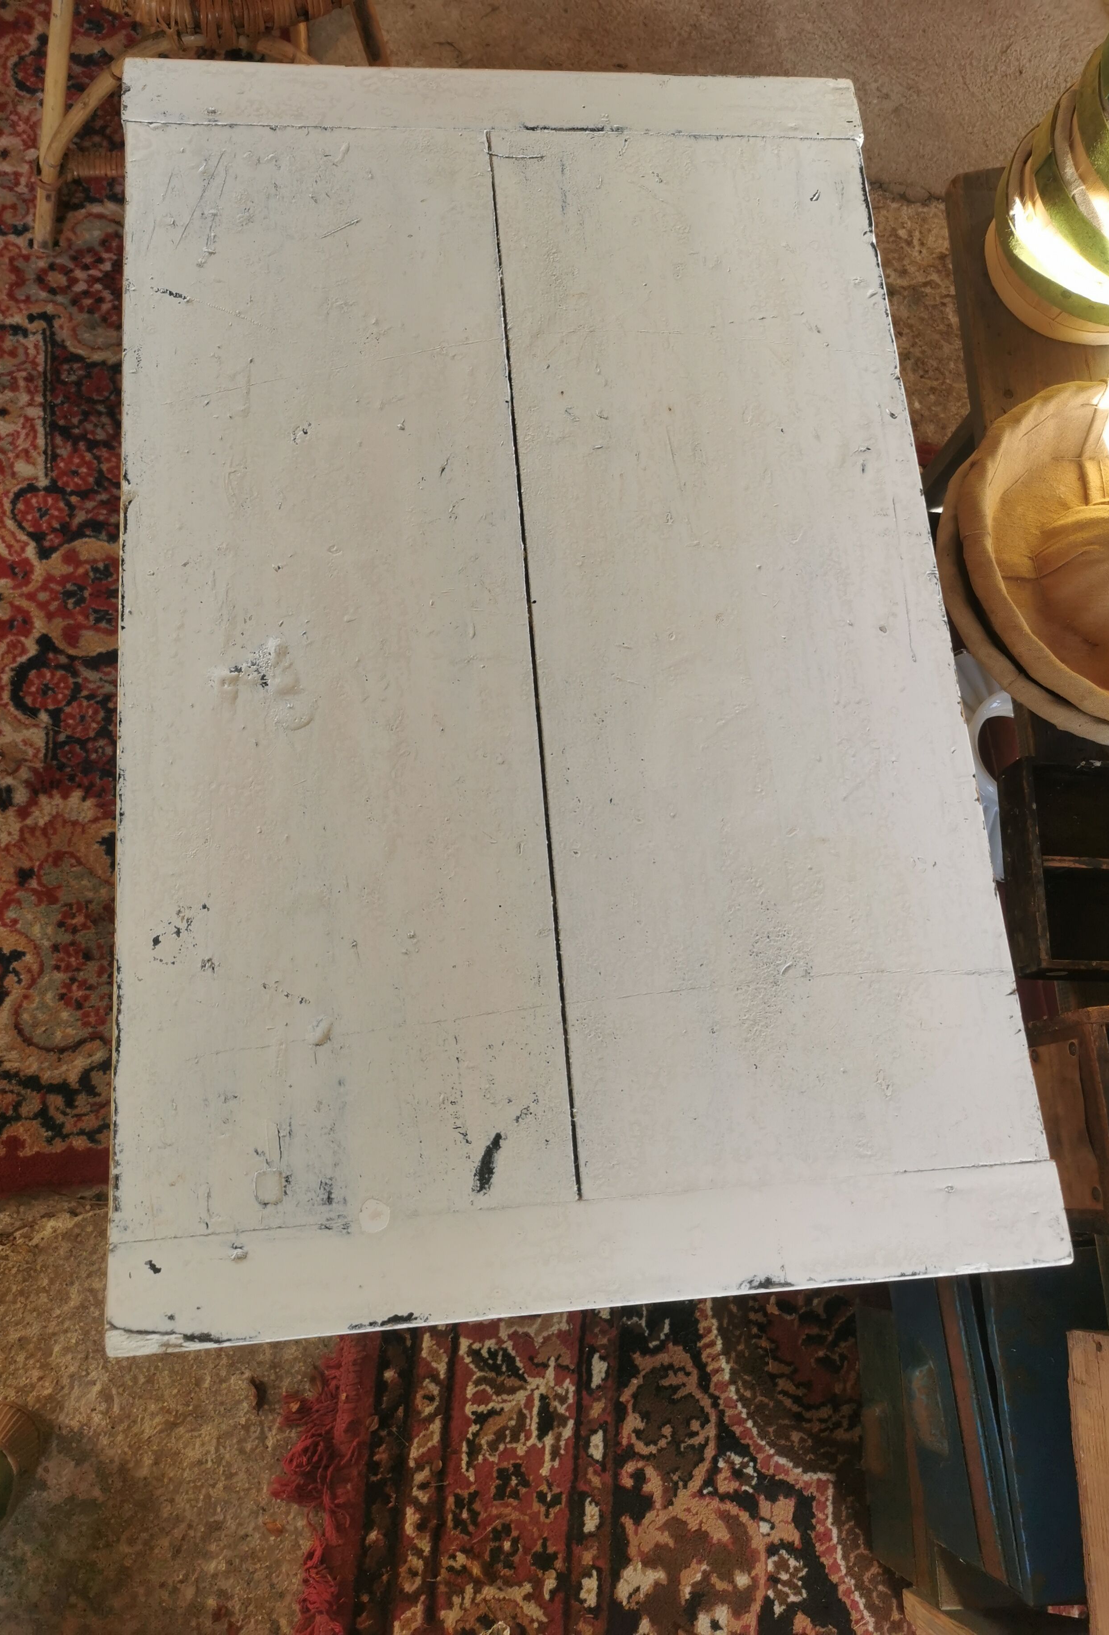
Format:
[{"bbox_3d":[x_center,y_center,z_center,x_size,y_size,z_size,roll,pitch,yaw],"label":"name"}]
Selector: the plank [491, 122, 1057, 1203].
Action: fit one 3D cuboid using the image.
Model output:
[{"bbox_3d":[0.132,-0.156,0.921,0.303,0.026,0.807,-3,74,-8],"label":"plank"}]

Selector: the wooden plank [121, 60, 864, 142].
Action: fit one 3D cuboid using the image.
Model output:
[{"bbox_3d":[-0.041,-0.564,1.023,0.584,0.026,0.060,-3,74,-8],"label":"wooden plank"}]

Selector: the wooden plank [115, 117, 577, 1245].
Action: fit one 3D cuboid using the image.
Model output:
[{"bbox_3d":[-0.156,-0.142,0.882,0.273,0.026,0.807,-3,74,-8],"label":"wooden plank"}]

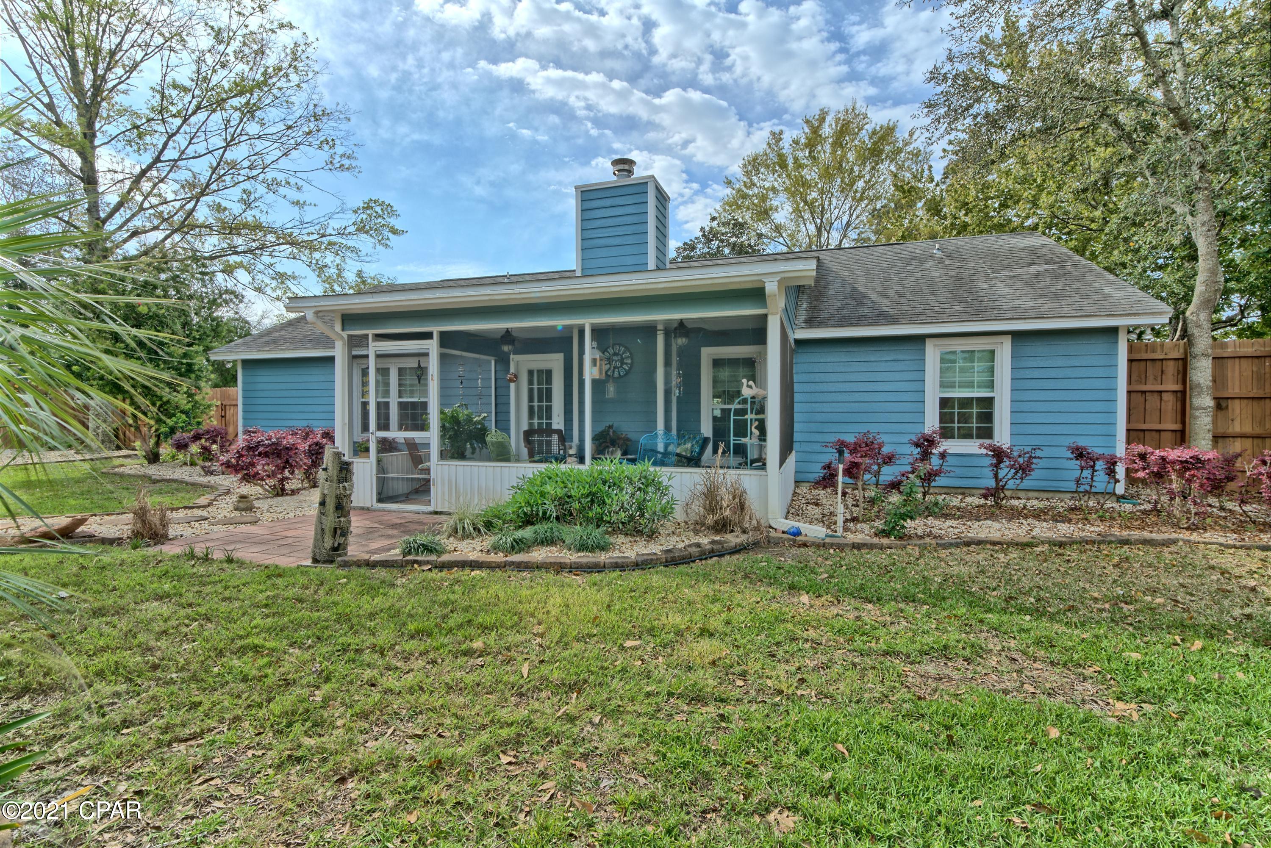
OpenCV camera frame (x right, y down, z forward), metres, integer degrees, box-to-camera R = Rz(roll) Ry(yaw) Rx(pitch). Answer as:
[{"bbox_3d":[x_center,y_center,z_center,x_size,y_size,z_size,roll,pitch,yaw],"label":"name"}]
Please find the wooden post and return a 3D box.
[{"bbox_3d":[-2.614,0.673,4.860,0.300,0.970,0.280,-1,1,-28],"label":"wooden post"}]

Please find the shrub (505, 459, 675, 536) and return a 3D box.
[{"bbox_3d":[-0.457,0.710,5.720,1.620,0.700,0.900,0,1,18],"label":"shrub"}]

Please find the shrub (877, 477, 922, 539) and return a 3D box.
[{"bbox_3d":[2.590,0.784,5.550,0.410,0.580,0.410,1,1,25],"label":"shrub"}]

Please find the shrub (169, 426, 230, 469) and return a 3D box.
[{"bbox_3d":[-8.775,0.506,11.400,1.020,0.950,0.950,-1,2,-38],"label":"shrub"}]

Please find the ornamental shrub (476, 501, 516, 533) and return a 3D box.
[{"bbox_3d":[-1.422,0.944,5.800,0.380,0.300,0.360,0,1,-14],"label":"ornamental shrub"}]

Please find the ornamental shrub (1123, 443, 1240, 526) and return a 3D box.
[{"bbox_3d":[5.805,0.654,6.000,0.920,0.860,0.800,1,2,44],"label":"ornamental shrub"}]

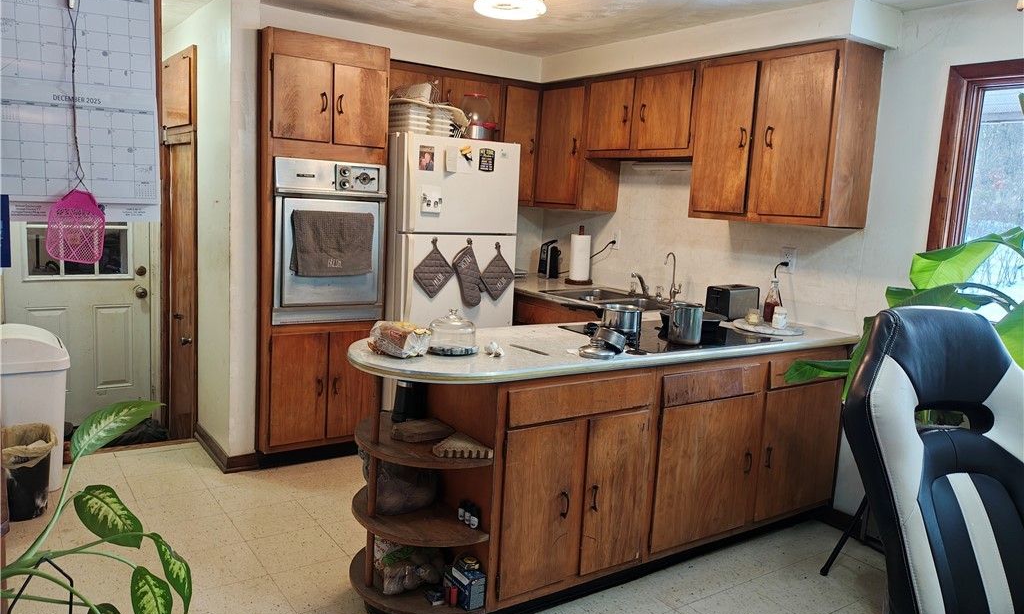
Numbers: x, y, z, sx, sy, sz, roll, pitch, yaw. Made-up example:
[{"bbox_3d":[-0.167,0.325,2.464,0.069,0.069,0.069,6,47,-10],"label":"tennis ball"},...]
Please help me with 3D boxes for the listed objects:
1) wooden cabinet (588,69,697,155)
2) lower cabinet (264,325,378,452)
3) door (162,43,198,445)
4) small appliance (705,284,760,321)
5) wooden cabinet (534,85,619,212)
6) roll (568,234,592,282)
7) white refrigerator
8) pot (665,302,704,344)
[{"bbox_3d":[0.781,-1.032,4.032,0.306,0.452,0.828,-2,10,-35],"label":"wooden cabinet"},{"bbox_3d":[-1.119,0.368,4.066,0.625,0.665,0.580,-3,10,-35],"label":"lower cabinet"},{"bbox_3d":[-2.012,-0.301,4.463,0.050,2.365,0.900,-2,10,-35],"label":"door"},{"bbox_3d":[1.100,-0.033,3.693,0.240,0.158,0.147,-3,11,-38],"label":"small appliance"},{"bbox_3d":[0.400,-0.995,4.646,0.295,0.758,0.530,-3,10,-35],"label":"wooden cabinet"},{"bbox_3d":[0.438,-0.317,4.739,0.132,0.290,0.132,3,8,0],"label":"roll"},{"bbox_3d":[-0.471,-0.077,4.278,0.720,1.735,0.680,-2,10,-35],"label":"white refrigerator"},{"bbox_3d":[0.667,0.067,2.869,0.128,0.147,0.155,8,10,30],"label":"pot"}]

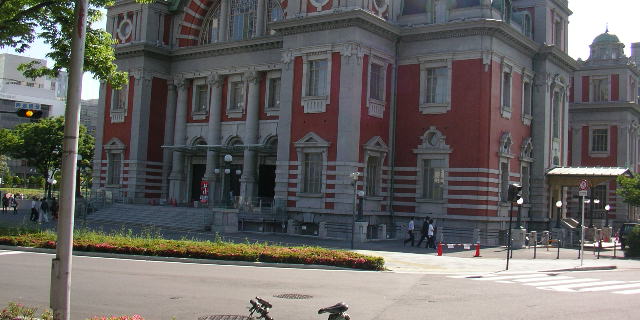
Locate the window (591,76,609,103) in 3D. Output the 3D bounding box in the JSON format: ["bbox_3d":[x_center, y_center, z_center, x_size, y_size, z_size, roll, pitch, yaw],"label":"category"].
[{"bbox_3d":[30.522,-7.705,74.712,1.950,2.850,0.400,0,-5,36],"label":"window"}]

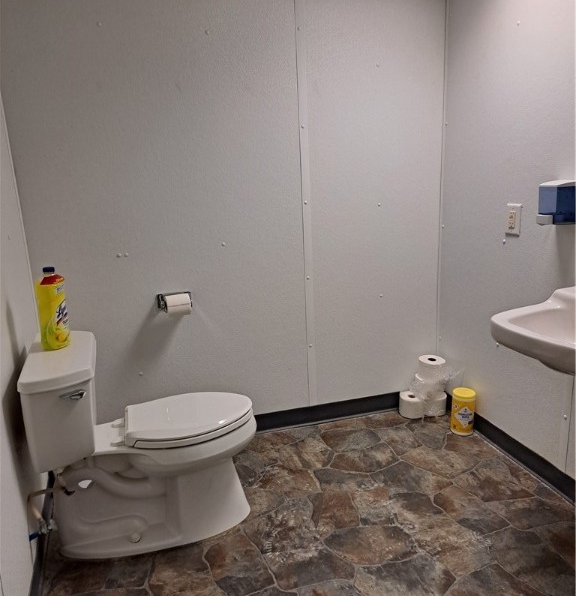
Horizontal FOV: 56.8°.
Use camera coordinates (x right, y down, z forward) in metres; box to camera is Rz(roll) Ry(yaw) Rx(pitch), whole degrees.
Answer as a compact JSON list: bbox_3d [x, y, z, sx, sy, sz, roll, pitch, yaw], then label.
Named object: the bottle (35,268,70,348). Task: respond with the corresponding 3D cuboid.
[{"bbox_3d":[-0.835,0.033,1.875,0.064,0.280,0.102,0,14,12],"label":"bottle"}]

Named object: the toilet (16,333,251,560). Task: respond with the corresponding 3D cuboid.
[{"bbox_3d":[-0.492,0.507,1.988,0.768,0.722,0.445,-7,15,-17],"label":"toilet"}]

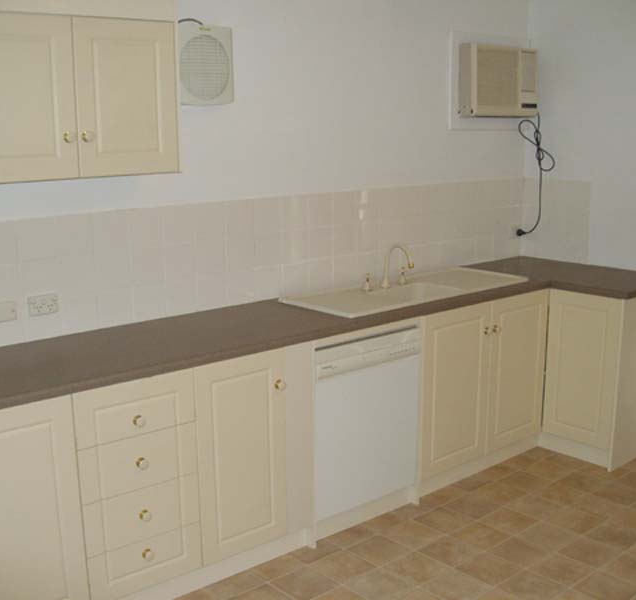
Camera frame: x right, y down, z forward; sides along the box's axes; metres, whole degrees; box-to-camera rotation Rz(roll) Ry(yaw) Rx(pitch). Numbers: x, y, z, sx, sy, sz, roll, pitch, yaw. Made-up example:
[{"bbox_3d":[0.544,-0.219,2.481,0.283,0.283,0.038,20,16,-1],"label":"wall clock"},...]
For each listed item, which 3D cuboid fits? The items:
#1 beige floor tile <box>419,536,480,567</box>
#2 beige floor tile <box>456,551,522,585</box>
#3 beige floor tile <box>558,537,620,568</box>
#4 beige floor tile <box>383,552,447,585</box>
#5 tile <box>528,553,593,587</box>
[{"bbox_3d":[0.533,1.020,3.374,0.195,0.010,0.195,-10,15,-40],"label":"beige floor tile"},{"bbox_3d":[0.662,1.040,3.206,0.195,0.010,0.184,-10,15,-41],"label":"beige floor tile"},{"bbox_3d":[1.082,1.013,3.327,0.196,0.010,0.184,-10,15,-41],"label":"beige floor tile"},{"bbox_3d":[0.385,1.051,3.250,0.203,0.010,0.196,-10,15,-41],"label":"beige floor tile"},{"bbox_3d":[0.943,1.046,3.224,0.195,0.010,0.195,-10,15,-40],"label":"tile"}]

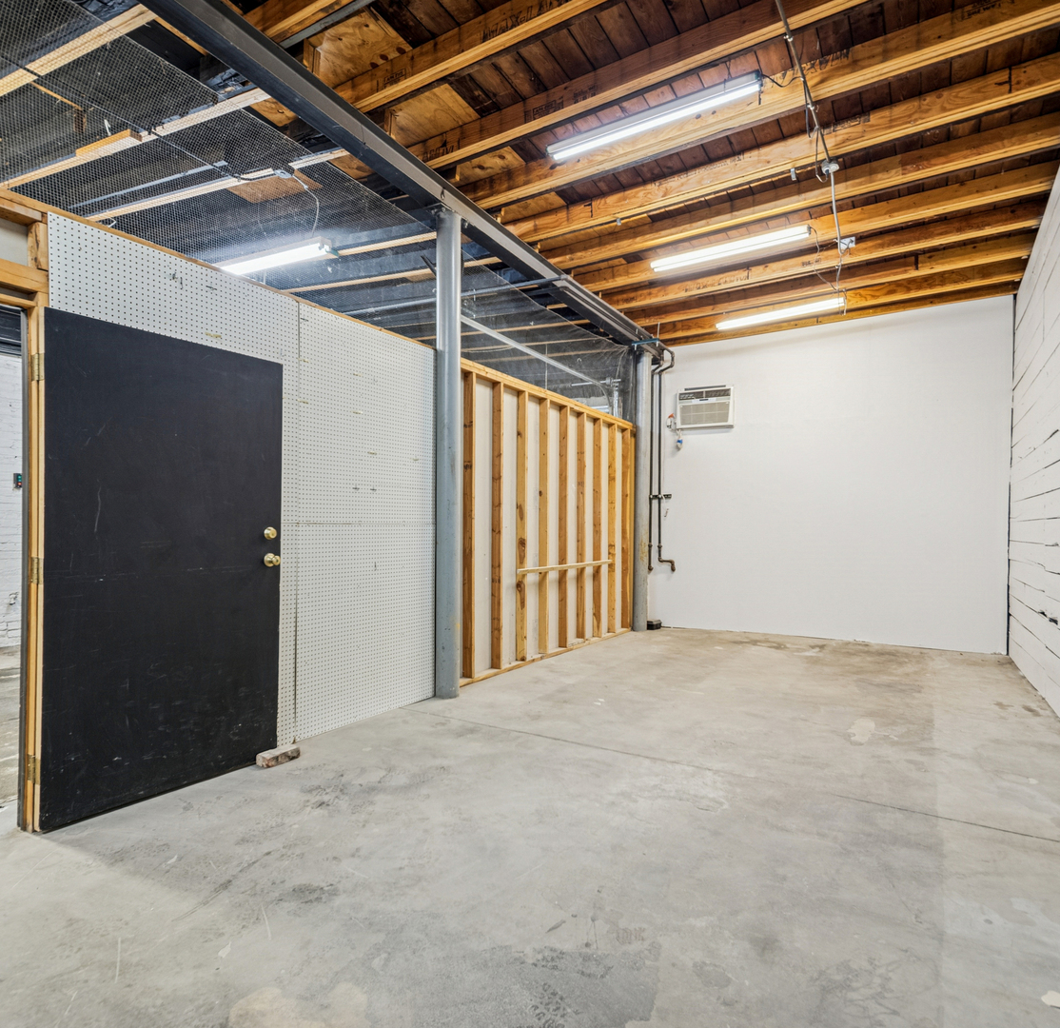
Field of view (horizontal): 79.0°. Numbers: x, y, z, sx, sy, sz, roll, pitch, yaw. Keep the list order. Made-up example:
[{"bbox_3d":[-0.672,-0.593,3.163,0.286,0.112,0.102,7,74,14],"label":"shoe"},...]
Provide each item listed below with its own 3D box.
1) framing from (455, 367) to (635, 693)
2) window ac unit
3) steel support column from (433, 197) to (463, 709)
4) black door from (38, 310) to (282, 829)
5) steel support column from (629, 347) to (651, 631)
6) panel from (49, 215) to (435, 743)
[{"bbox_3d":[0.316,0.114,6.329,0.100,2.460,3.570,0,-1,31],"label":"framing"},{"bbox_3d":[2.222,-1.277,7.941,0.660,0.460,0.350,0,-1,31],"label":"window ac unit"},{"bbox_3d":[-0.587,-0.430,4.630,0.175,3.470,0.175,0,-1,0],"label":"steel support column"},{"bbox_3d":[-1.602,0.218,2.911,0.048,2.020,1.040,0,-1,35],"label":"black door"},{"bbox_3d":[1.366,-0.313,7.830,0.175,3.410,0.175,0,-1,31],"label":"steel support column"},{"bbox_3d":[-1.295,0.045,3.564,0.020,2.445,2.430,0,-1,31],"label":"panel"}]

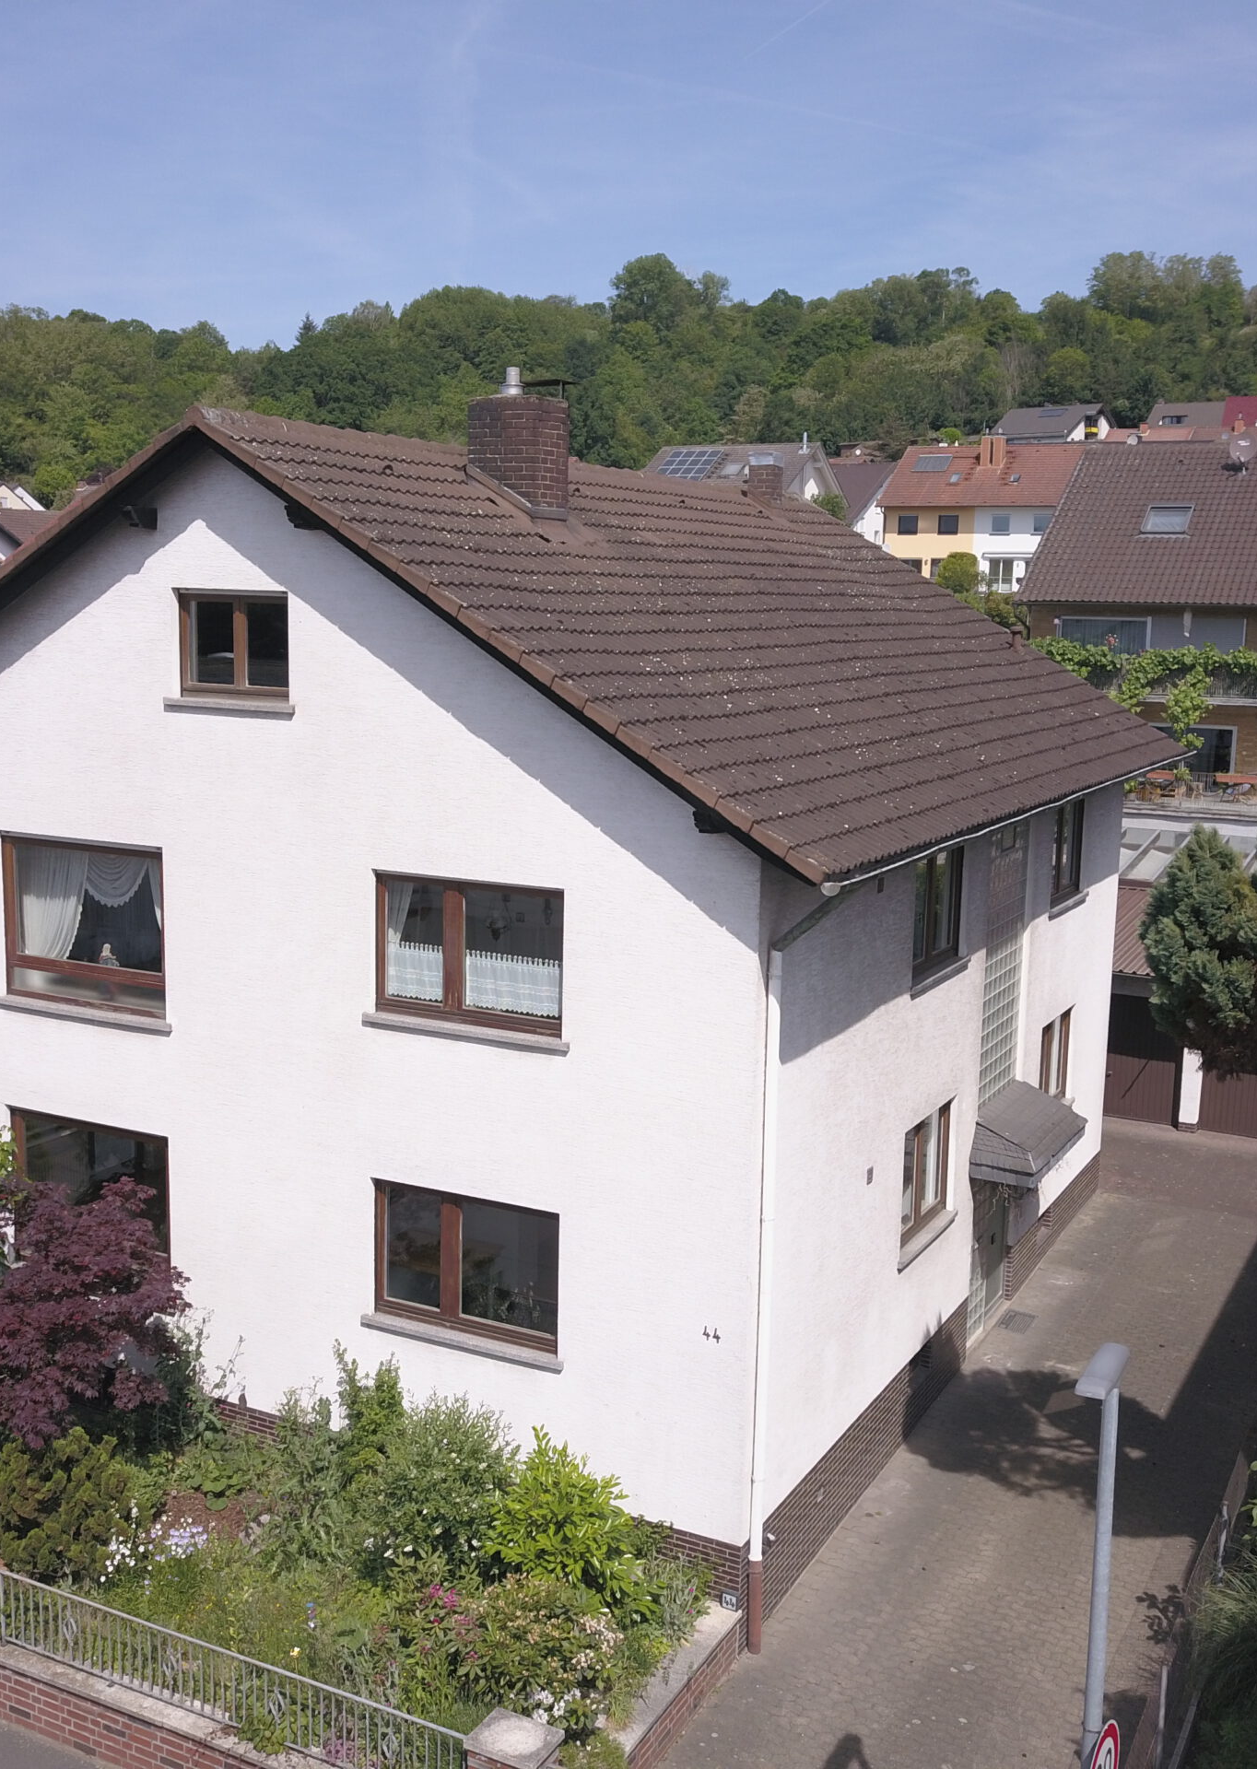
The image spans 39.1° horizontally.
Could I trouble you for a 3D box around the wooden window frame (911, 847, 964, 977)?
[{"bbox_3d":[3.185,0.232,18.514,0.120,1.345,1.740,6,10,27],"label":"wooden window frame"}]

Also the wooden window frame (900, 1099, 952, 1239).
[{"bbox_3d":[3.134,3.076,18.942,0.120,1.342,1.730,6,10,27],"label":"wooden window frame"}]

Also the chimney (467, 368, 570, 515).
[{"bbox_3d":[-1.155,-4.419,17.930,0.800,1.400,0.700,5,10,27],"label":"chimney"}]

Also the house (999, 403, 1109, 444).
[{"bbox_3d":[46.512,-48.127,194.000,11.000,8.700,10.300,9,11,41],"label":"house"}]

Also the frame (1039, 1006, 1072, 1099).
[{"bbox_3d":[5.591,2.398,23.526,0.120,1.340,1.680,6,10,27],"label":"frame"}]

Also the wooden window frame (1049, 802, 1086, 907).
[{"bbox_3d":[5.575,-0.537,22.611,0.120,1.280,1.830,5,10,27],"label":"wooden window frame"}]

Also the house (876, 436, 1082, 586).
[{"bbox_3d":[23.740,-24.041,114.240,12.200,9.800,10.600,5,10,25],"label":"house"}]

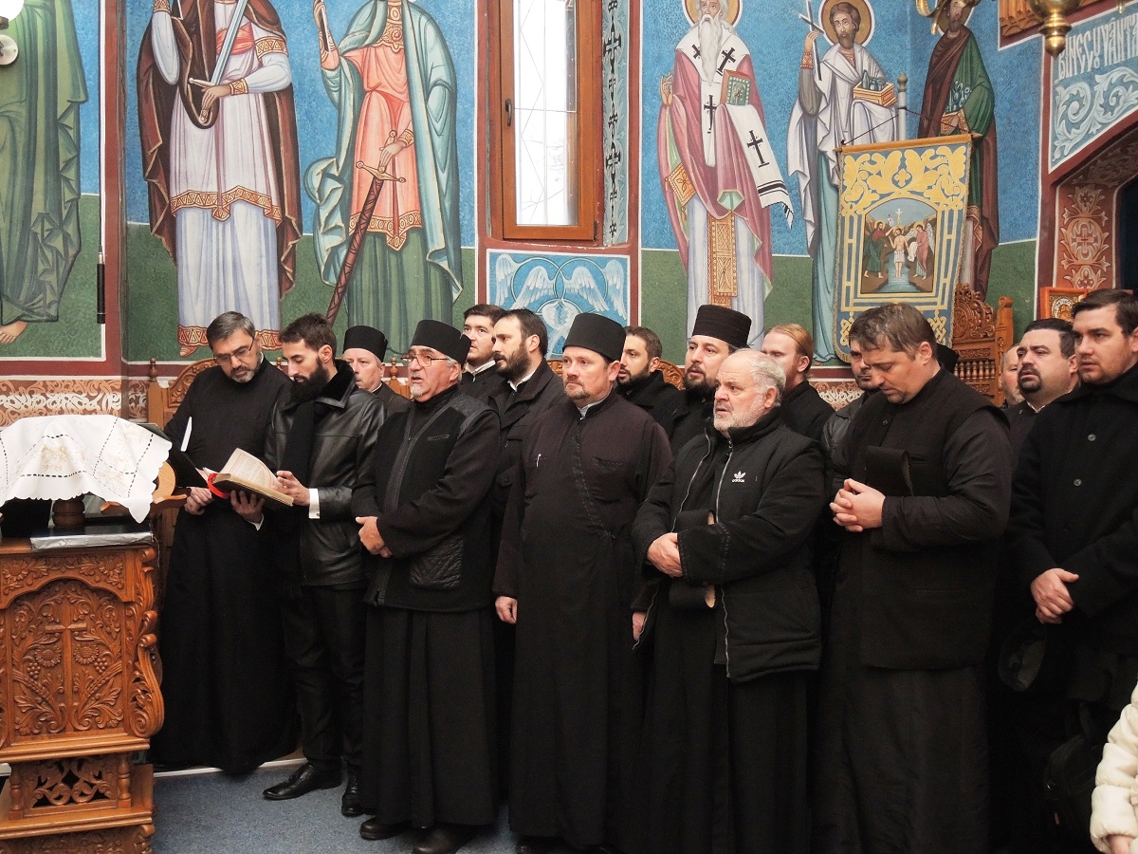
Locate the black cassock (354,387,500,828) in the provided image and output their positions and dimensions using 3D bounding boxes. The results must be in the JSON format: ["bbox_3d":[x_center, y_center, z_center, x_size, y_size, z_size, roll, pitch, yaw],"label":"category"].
[{"bbox_3d":[-0.487,0.600,3.700,0.540,1.460,0.400,3,3,41],"label":"black cassock"}]

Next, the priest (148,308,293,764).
[{"bbox_3d":[-1.330,0.440,4.200,0.580,1.750,0.440,1,3,-4],"label":"priest"}]

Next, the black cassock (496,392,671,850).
[{"bbox_3d":[0.050,0.635,3.630,0.590,1.500,0.380,2,3,24],"label":"black cassock"}]

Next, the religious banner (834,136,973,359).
[{"bbox_3d":[1.555,-0.825,5.100,0.640,1.070,0.050,5,3,20],"label":"religious banner"}]

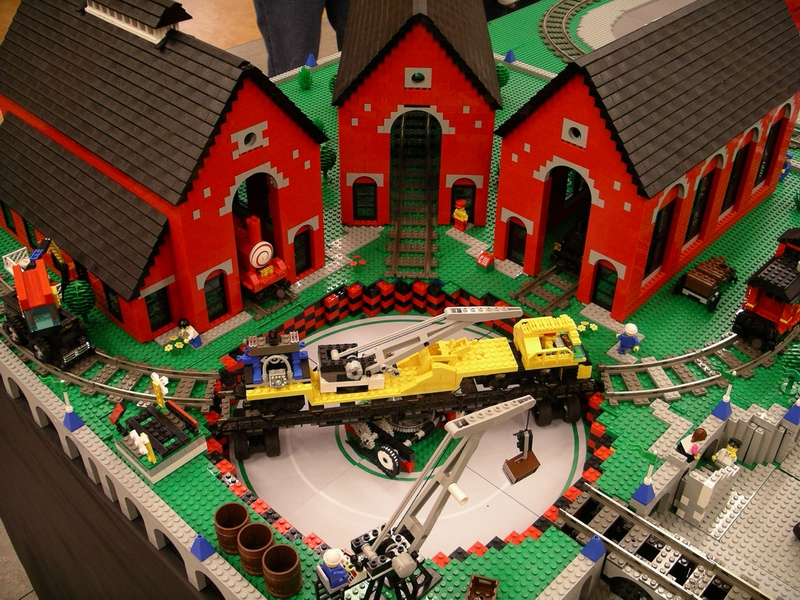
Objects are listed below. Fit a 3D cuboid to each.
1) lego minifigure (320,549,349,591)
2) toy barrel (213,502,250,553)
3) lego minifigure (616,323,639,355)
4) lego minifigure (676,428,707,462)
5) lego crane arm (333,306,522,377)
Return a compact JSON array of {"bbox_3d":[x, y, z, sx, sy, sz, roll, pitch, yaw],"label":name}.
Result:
[{"bbox_3d":[-0.046,0.197,0.643,0.021,0.031,0.024,-21,43,-25],"label":"lego minifigure"},{"bbox_3d":[-0.144,0.198,0.740,0.032,0.033,0.032,1,38,0],"label":"toy barrel"},{"bbox_3d":[0.253,0.042,0.944,0.025,0.041,0.019,14,40,17],"label":"lego minifigure"},{"bbox_3d":[0.275,0.138,0.805,0.015,0.040,0.023,-5,36,-21],"label":"lego minifigure"},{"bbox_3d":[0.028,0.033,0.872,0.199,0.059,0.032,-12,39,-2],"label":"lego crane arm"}]

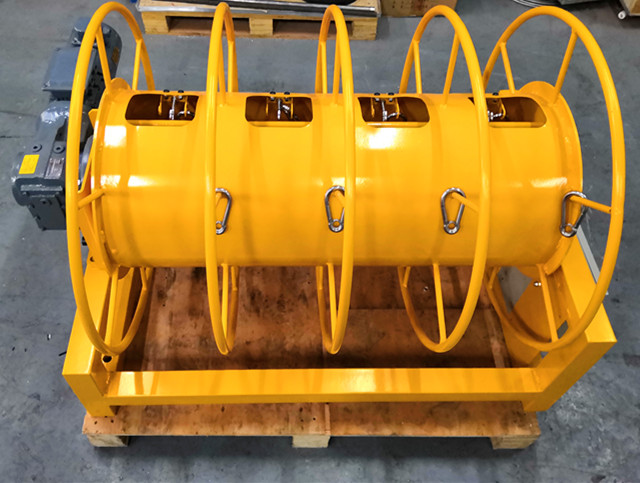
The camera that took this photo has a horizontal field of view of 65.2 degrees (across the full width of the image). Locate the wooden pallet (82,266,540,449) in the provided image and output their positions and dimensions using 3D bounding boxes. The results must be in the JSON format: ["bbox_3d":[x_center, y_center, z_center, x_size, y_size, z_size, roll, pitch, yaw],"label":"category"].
[{"bbox_3d":[-0.021,0.180,1.613,1.175,0.120,0.900,0,51,-3],"label":"wooden pallet"}]

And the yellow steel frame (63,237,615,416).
[{"bbox_3d":[0.010,0.018,1.417,1.200,0.390,0.800,0,51,-3],"label":"yellow steel frame"}]

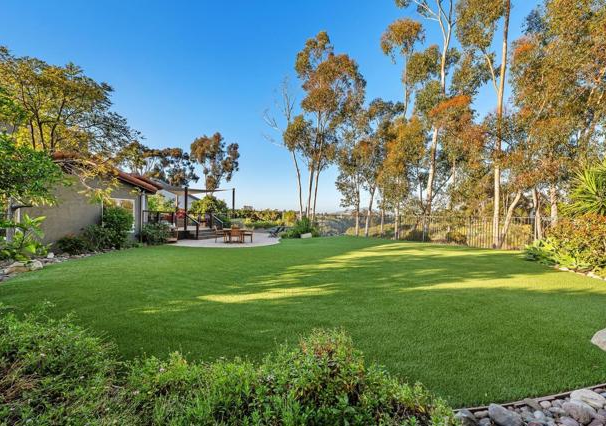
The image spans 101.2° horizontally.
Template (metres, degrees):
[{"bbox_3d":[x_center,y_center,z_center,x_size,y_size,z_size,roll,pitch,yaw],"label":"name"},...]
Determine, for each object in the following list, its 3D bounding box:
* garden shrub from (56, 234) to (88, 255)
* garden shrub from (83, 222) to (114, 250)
[{"bbox_3d":[-9.770,1.330,10.500,1.100,0.820,1.000,0,0,0],"label":"garden shrub"},{"bbox_3d":[-9.250,1.060,11.200,1.200,1.220,1.150,0,0,0],"label":"garden shrub"}]

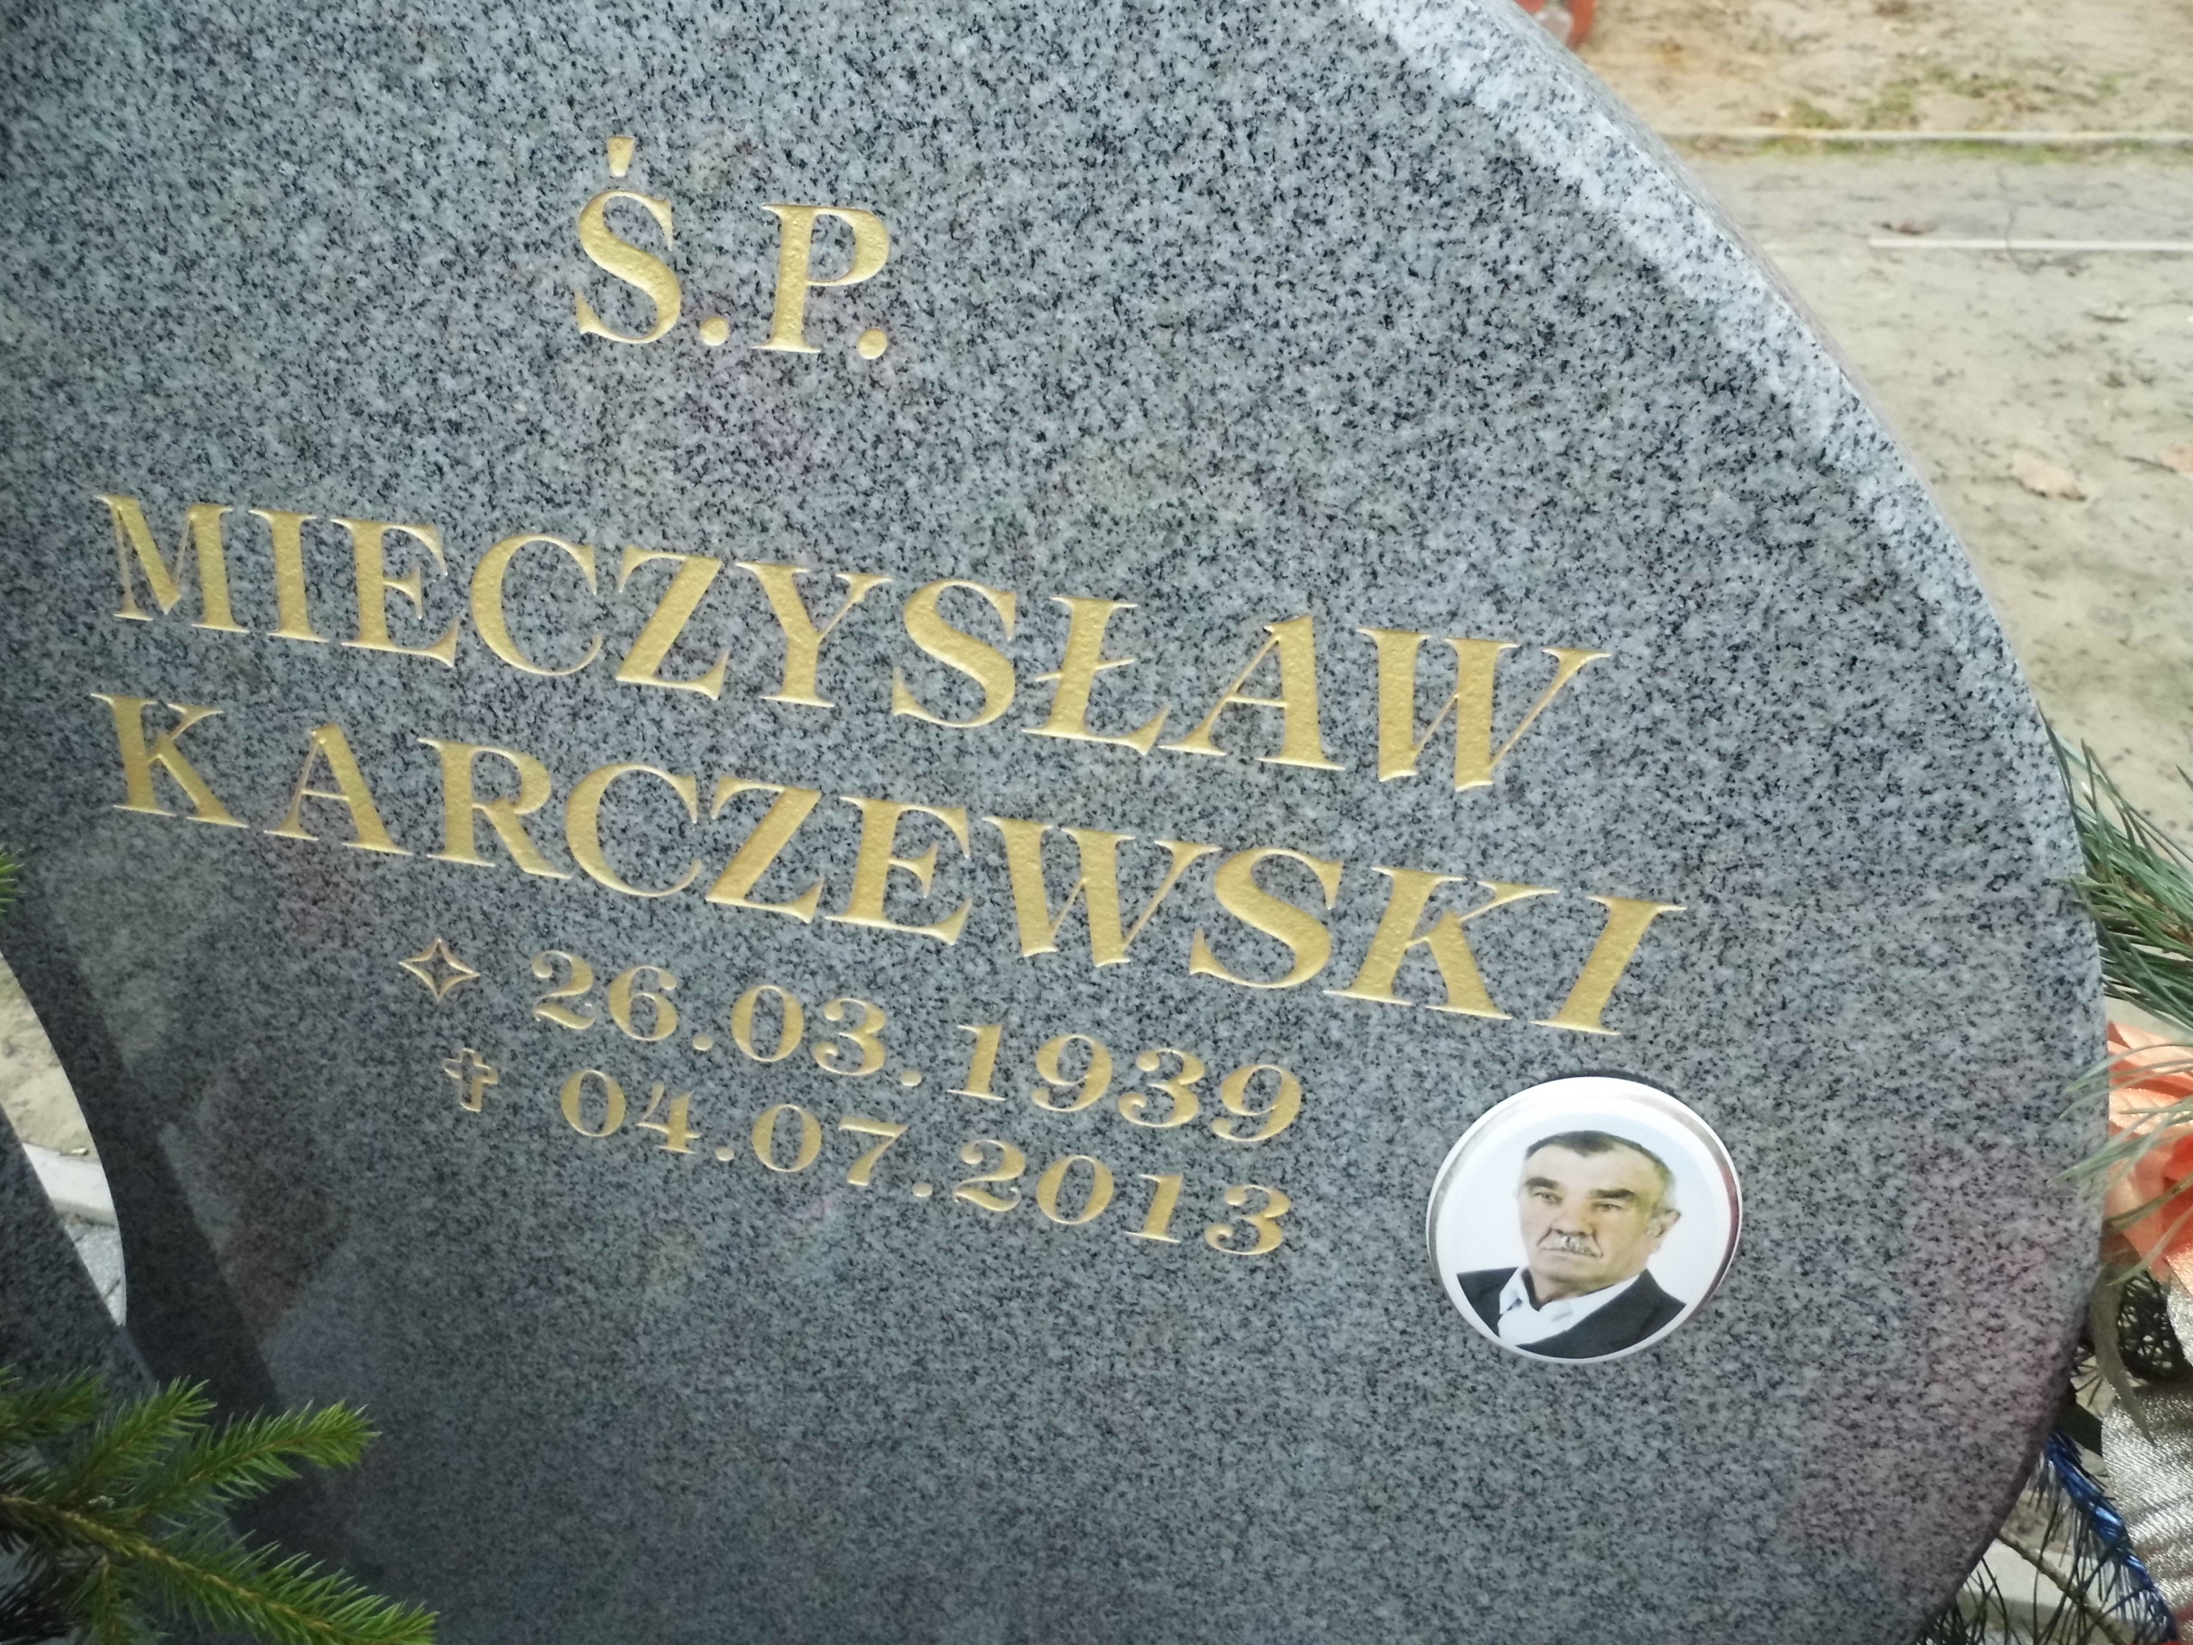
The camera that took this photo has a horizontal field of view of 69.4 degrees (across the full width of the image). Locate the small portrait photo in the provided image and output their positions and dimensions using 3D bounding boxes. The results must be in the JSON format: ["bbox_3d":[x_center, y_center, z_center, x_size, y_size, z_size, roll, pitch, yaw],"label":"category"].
[{"bbox_3d":[0.177,0.149,0.582,0.109,0.149,0.012,8,33,11],"label":"small portrait photo"}]

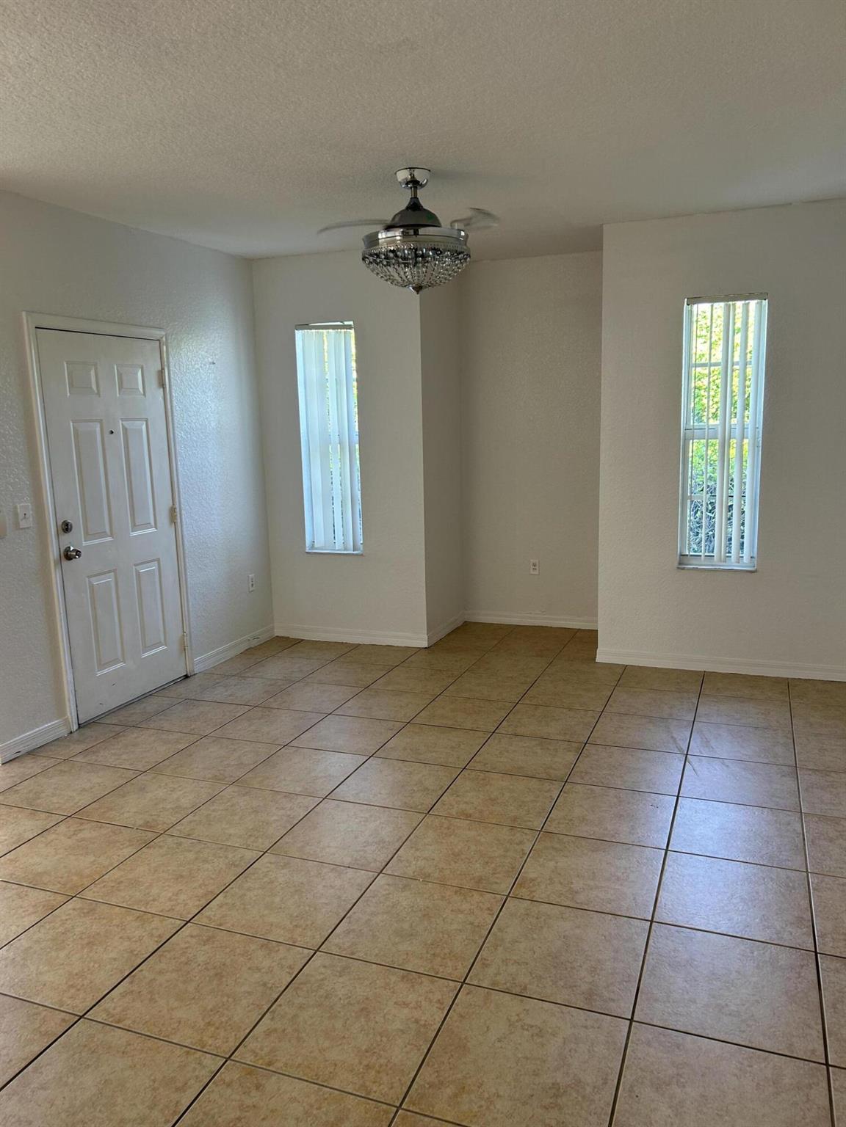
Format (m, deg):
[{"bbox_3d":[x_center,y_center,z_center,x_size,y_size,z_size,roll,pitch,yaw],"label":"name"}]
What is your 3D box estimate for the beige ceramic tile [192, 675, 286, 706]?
[{"bbox_3d":[-1.053,0.750,4.969,0.451,0.010,0.453,2,10,21],"label":"beige ceramic tile"}]

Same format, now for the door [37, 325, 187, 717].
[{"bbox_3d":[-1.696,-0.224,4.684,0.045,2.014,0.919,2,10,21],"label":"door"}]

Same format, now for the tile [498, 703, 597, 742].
[{"bbox_3d":[0.648,0.815,4.313,0.452,0.015,0.452,2,10,21],"label":"tile"}]

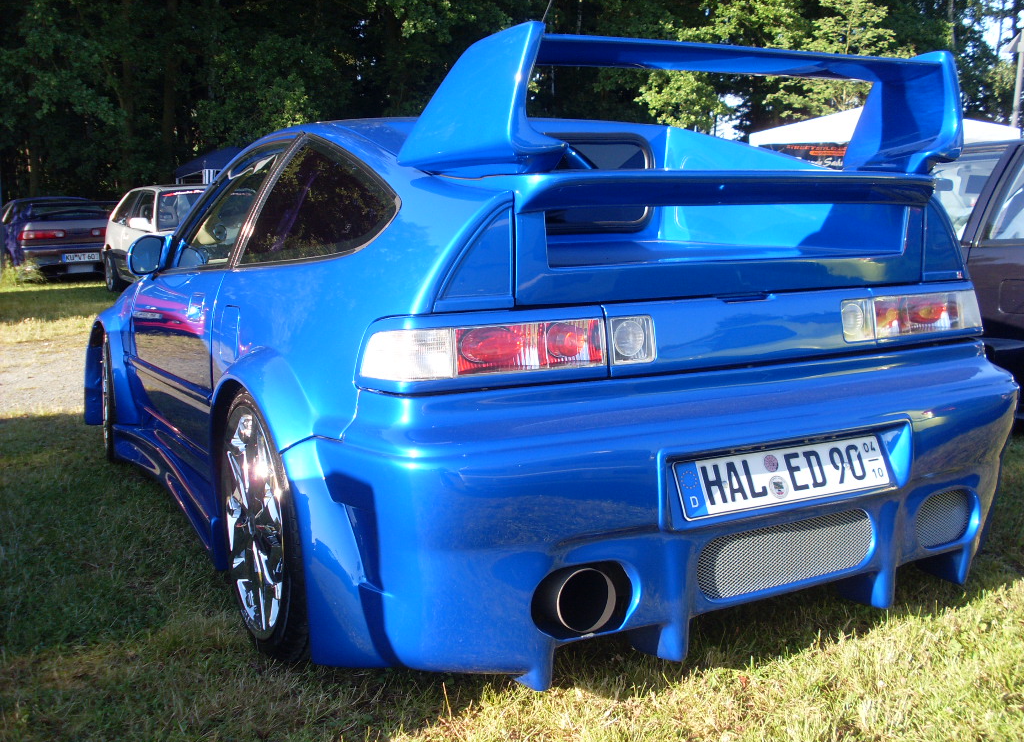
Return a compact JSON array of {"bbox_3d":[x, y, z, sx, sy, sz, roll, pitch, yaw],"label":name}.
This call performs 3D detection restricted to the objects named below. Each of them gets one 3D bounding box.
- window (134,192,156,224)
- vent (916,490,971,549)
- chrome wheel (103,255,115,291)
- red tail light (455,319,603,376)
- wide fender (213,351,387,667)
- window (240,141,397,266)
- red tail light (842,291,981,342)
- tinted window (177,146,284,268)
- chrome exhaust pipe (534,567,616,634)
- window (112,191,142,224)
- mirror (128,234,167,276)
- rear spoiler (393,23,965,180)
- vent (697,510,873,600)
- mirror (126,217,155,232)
[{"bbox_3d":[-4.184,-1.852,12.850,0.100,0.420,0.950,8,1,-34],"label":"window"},{"bbox_3d":[0.940,0.326,2.461,0.180,0.130,0.050,-6,9,-35],"label":"vent"},{"bbox_3d":[-4.946,-1.221,14.043,0.180,0.460,0.460,-6,9,-33],"label":"chrome wheel"},{"bbox_3d":[0.032,-0.045,2.039,0.305,0.095,0.075,-5,9,-28],"label":"red tail light"},{"bbox_3d":[-0.506,0.245,2.438,0.150,0.570,0.820,-5,9,-28],"label":"wide fender"},{"bbox_3d":[-0.428,-0.373,2.461,0.090,0.310,0.768,8,1,-35],"label":"window"},{"bbox_3d":[0.886,-0.124,2.507,0.490,0.100,0.090,-5,9,-28],"label":"red tail light"},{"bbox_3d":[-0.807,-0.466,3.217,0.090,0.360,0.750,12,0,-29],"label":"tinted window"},{"bbox_3d":[0.097,0.403,2.090,0.120,0.120,0.160,-5,9,-28],"label":"chrome exhaust pipe"},{"bbox_3d":[-4.823,-2.051,14.100,0.090,0.400,0.850,10,0,-36],"label":"window"},{"bbox_3d":[-1.160,-0.370,3.567,0.140,0.125,0.120,-5,9,-28],"label":"mirror"},{"bbox_3d":[0.390,-0.533,2.354,1.080,0.260,0.540,-5,9,-28],"label":"rear spoiler"},{"bbox_3d":[0.541,0.359,2.220,0.455,0.125,0.050,-5,9,-28],"label":"vent"},{"bbox_3d":[-4.274,-1.688,12.950,0.250,0.150,0.140,-7,10,-35],"label":"mirror"}]

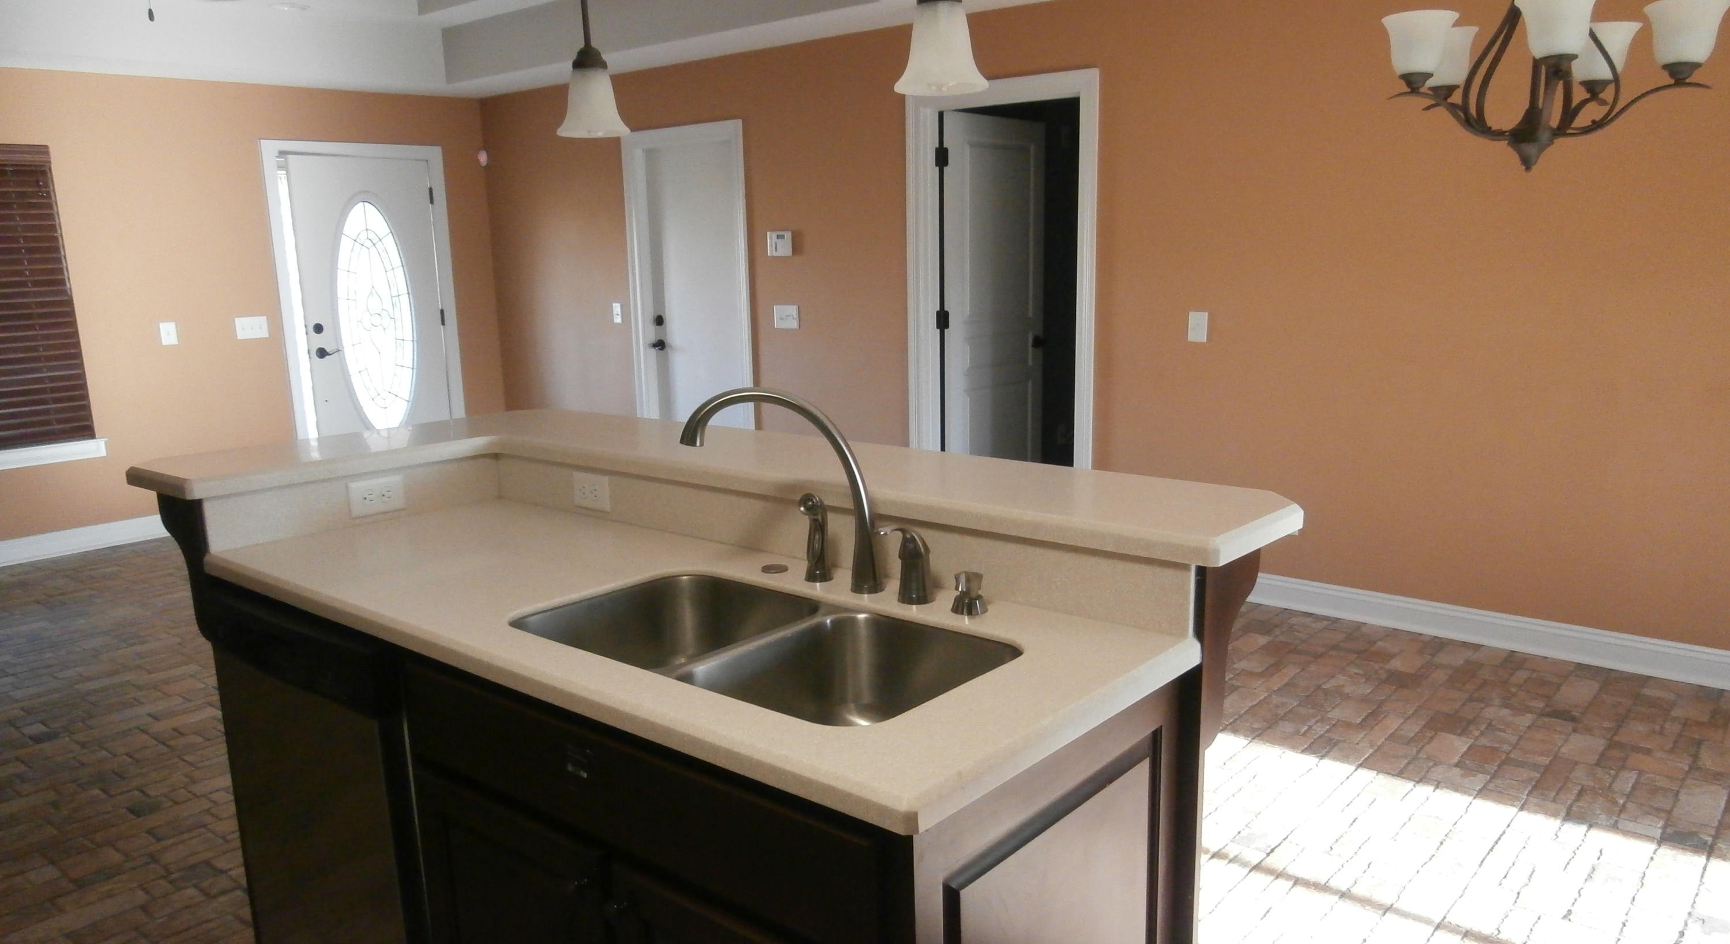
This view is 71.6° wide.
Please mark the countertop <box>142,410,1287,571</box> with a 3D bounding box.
[{"bbox_3d":[-0.393,0.033,2.096,2.007,0.039,0.984,7,14,40],"label":"countertop"}]

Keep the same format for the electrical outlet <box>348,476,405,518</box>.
[{"bbox_3d":[-1.001,0.050,2.468,0.008,0.071,0.116,7,14,40],"label":"electrical outlet"}]

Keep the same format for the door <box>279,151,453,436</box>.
[{"bbox_3d":[-2.996,-0.871,7.352,0.050,2.040,0.914,6,13,36],"label":"door"}]

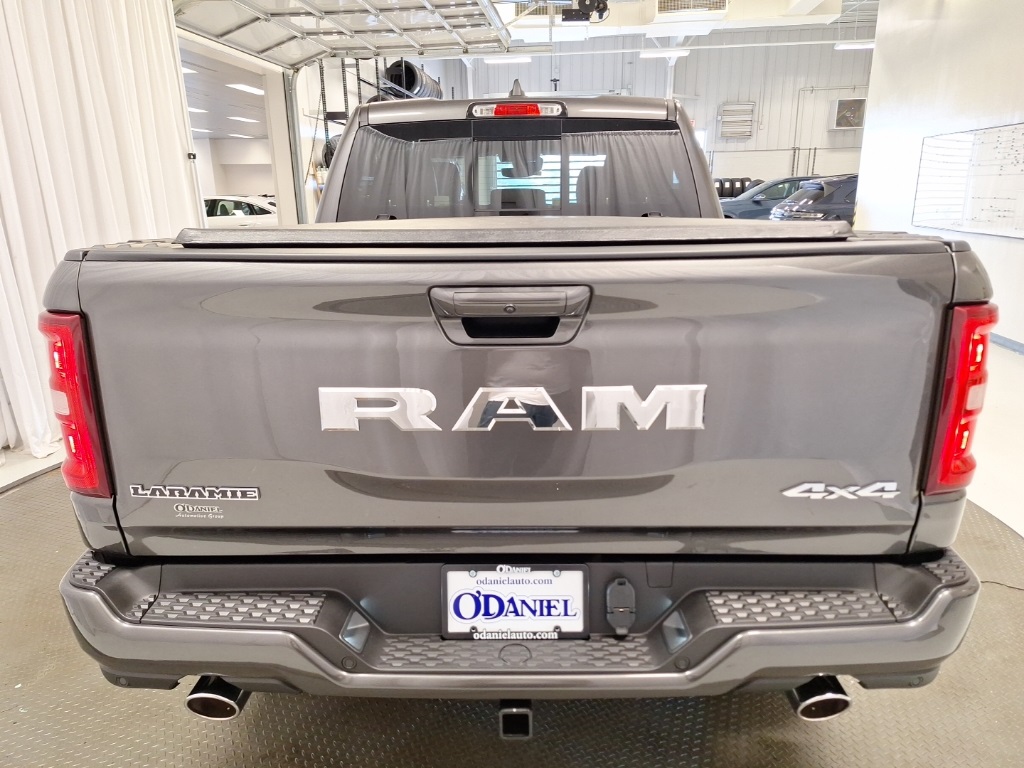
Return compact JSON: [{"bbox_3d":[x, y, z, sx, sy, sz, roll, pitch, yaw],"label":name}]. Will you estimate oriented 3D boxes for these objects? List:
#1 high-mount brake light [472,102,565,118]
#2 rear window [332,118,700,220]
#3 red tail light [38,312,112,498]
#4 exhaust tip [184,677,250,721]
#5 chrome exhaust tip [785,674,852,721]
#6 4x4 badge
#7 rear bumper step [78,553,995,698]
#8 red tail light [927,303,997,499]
[{"bbox_3d":[0.024,-1.225,3.042,0.430,0.069,0.060,0,15,1],"label":"high-mount brake light"},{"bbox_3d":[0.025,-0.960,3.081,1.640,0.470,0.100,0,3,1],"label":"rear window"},{"bbox_3d":[-0.909,0.030,1.446,0.150,0.400,0.160,0,15,1],"label":"red tail light"},{"bbox_3d":[-0.639,0.670,1.532,0.120,0.110,0.200,0,15,1],"label":"exhaust tip"},{"bbox_3d":[0.662,0.666,1.518,0.120,0.110,0.200,0,15,1],"label":"chrome exhaust tip"},{"bbox_3d":[0.665,0.218,1.375,0.234,0.039,0.012,0,15,1],"label":"4x4 badge"},{"bbox_3d":[0.010,0.511,1.483,1.954,0.285,0.330,0,15,1],"label":"rear bumper step"},{"bbox_3d":[0.921,0.021,1.425,0.150,0.400,0.160,0,15,1],"label":"red tail light"}]

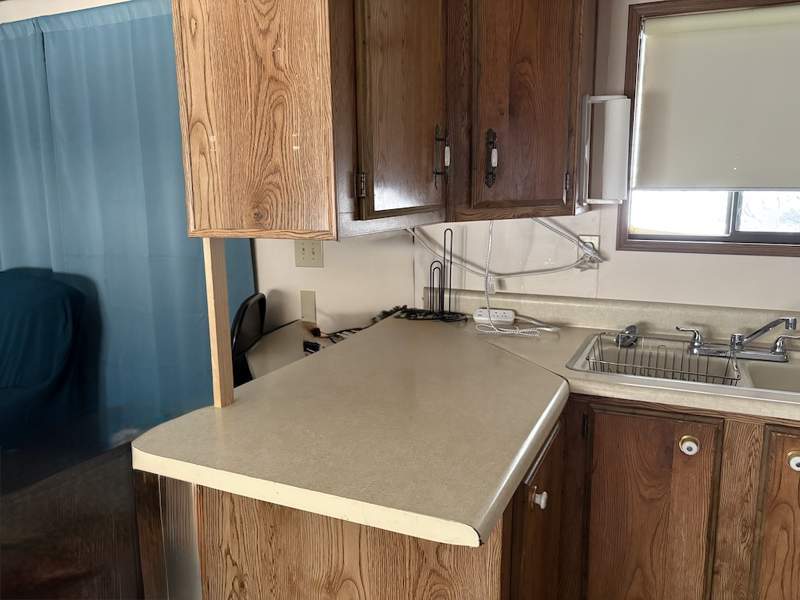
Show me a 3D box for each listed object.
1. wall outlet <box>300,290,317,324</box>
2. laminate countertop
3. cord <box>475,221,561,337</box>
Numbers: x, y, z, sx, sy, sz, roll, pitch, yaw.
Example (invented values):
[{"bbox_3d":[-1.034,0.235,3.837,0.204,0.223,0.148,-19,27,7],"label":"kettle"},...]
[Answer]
[{"bbox_3d":[-0.383,0.032,2.487,0.074,0.123,0.008,4,11,24],"label":"wall outlet"},{"bbox_3d":[0.055,0.197,1.534,0.715,0.035,1.301,4,11,24],"label":"laminate countertop"},{"bbox_3d":[0.369,-0.081,1.949,0.290,0.358,0.161,4,11,24],"label":"cord"}]

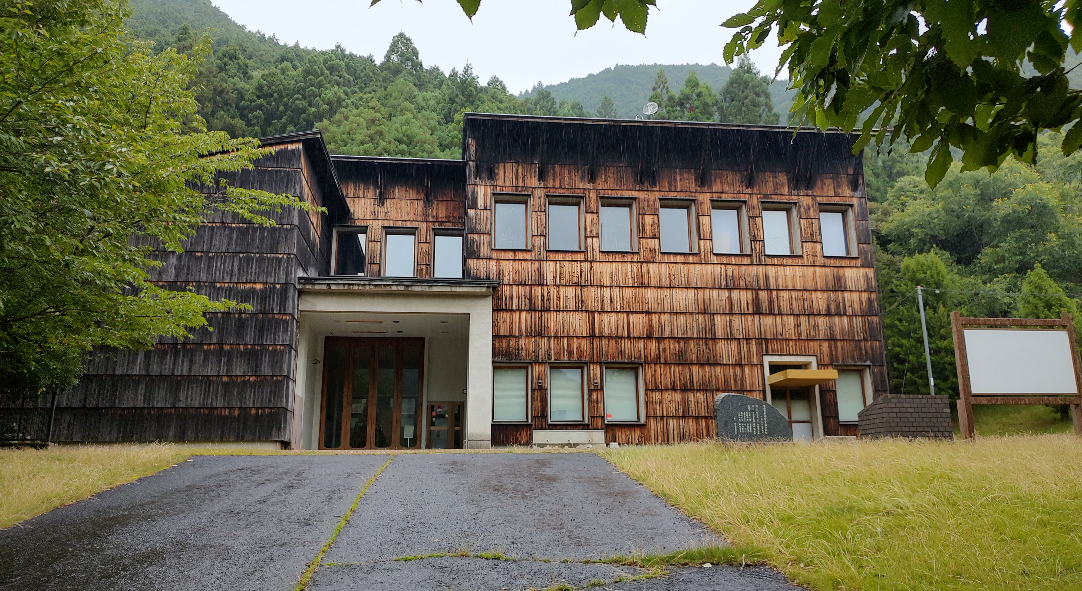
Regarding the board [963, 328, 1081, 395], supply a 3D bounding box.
[{"bbox_3d":[8.616,1.208,13.500,2.051,1.153,0.080,1,-13,-6],"label":"board"}]

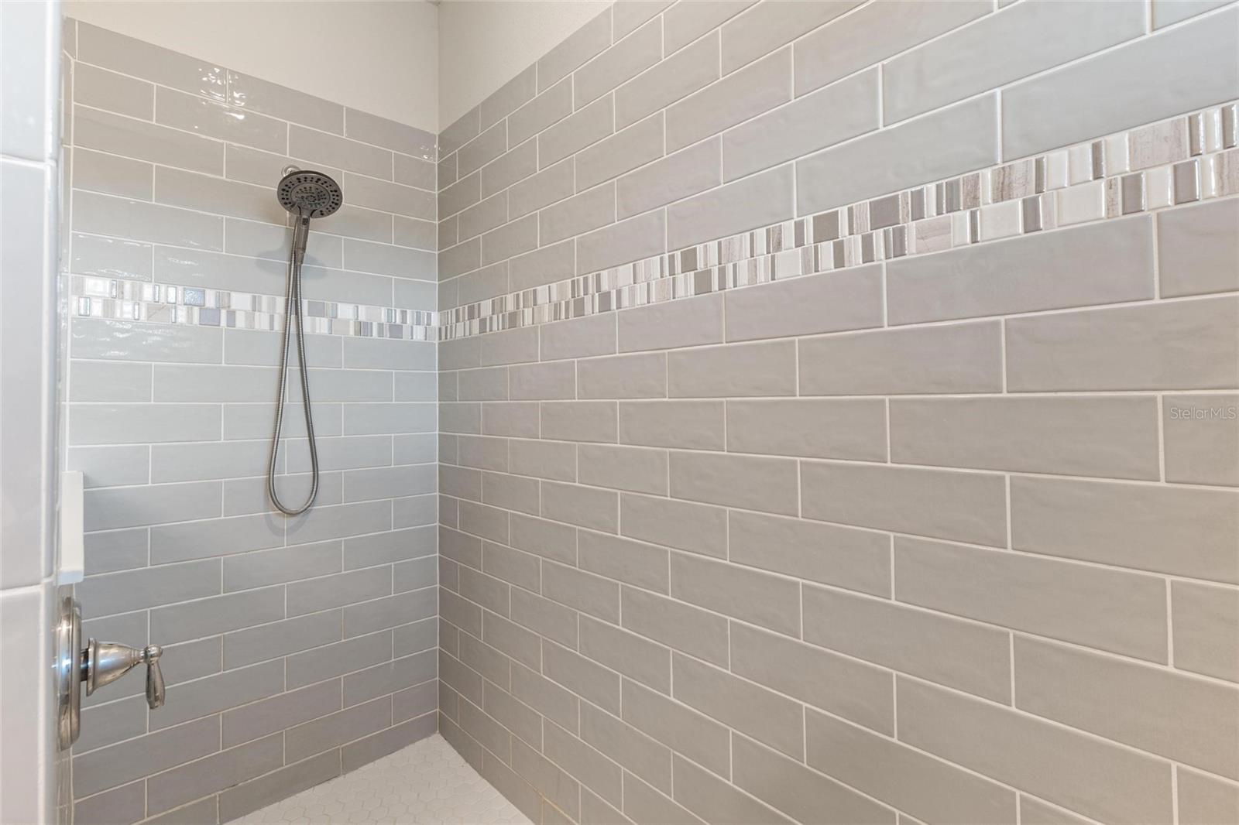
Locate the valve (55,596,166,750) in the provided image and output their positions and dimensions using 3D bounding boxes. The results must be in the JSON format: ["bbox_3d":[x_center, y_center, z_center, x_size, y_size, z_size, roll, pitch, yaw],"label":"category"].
[{"bbox_3d":[-0.597,0.293,0.652,0.094,0.172,0.172,0,0,-45],"label":"valve"}]

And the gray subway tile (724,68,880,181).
[{"bbox_3d":[0.311,-0.498,0.978,0.010,0.100,0.300,1,-1,-44],"label":"gray subway tile"}]

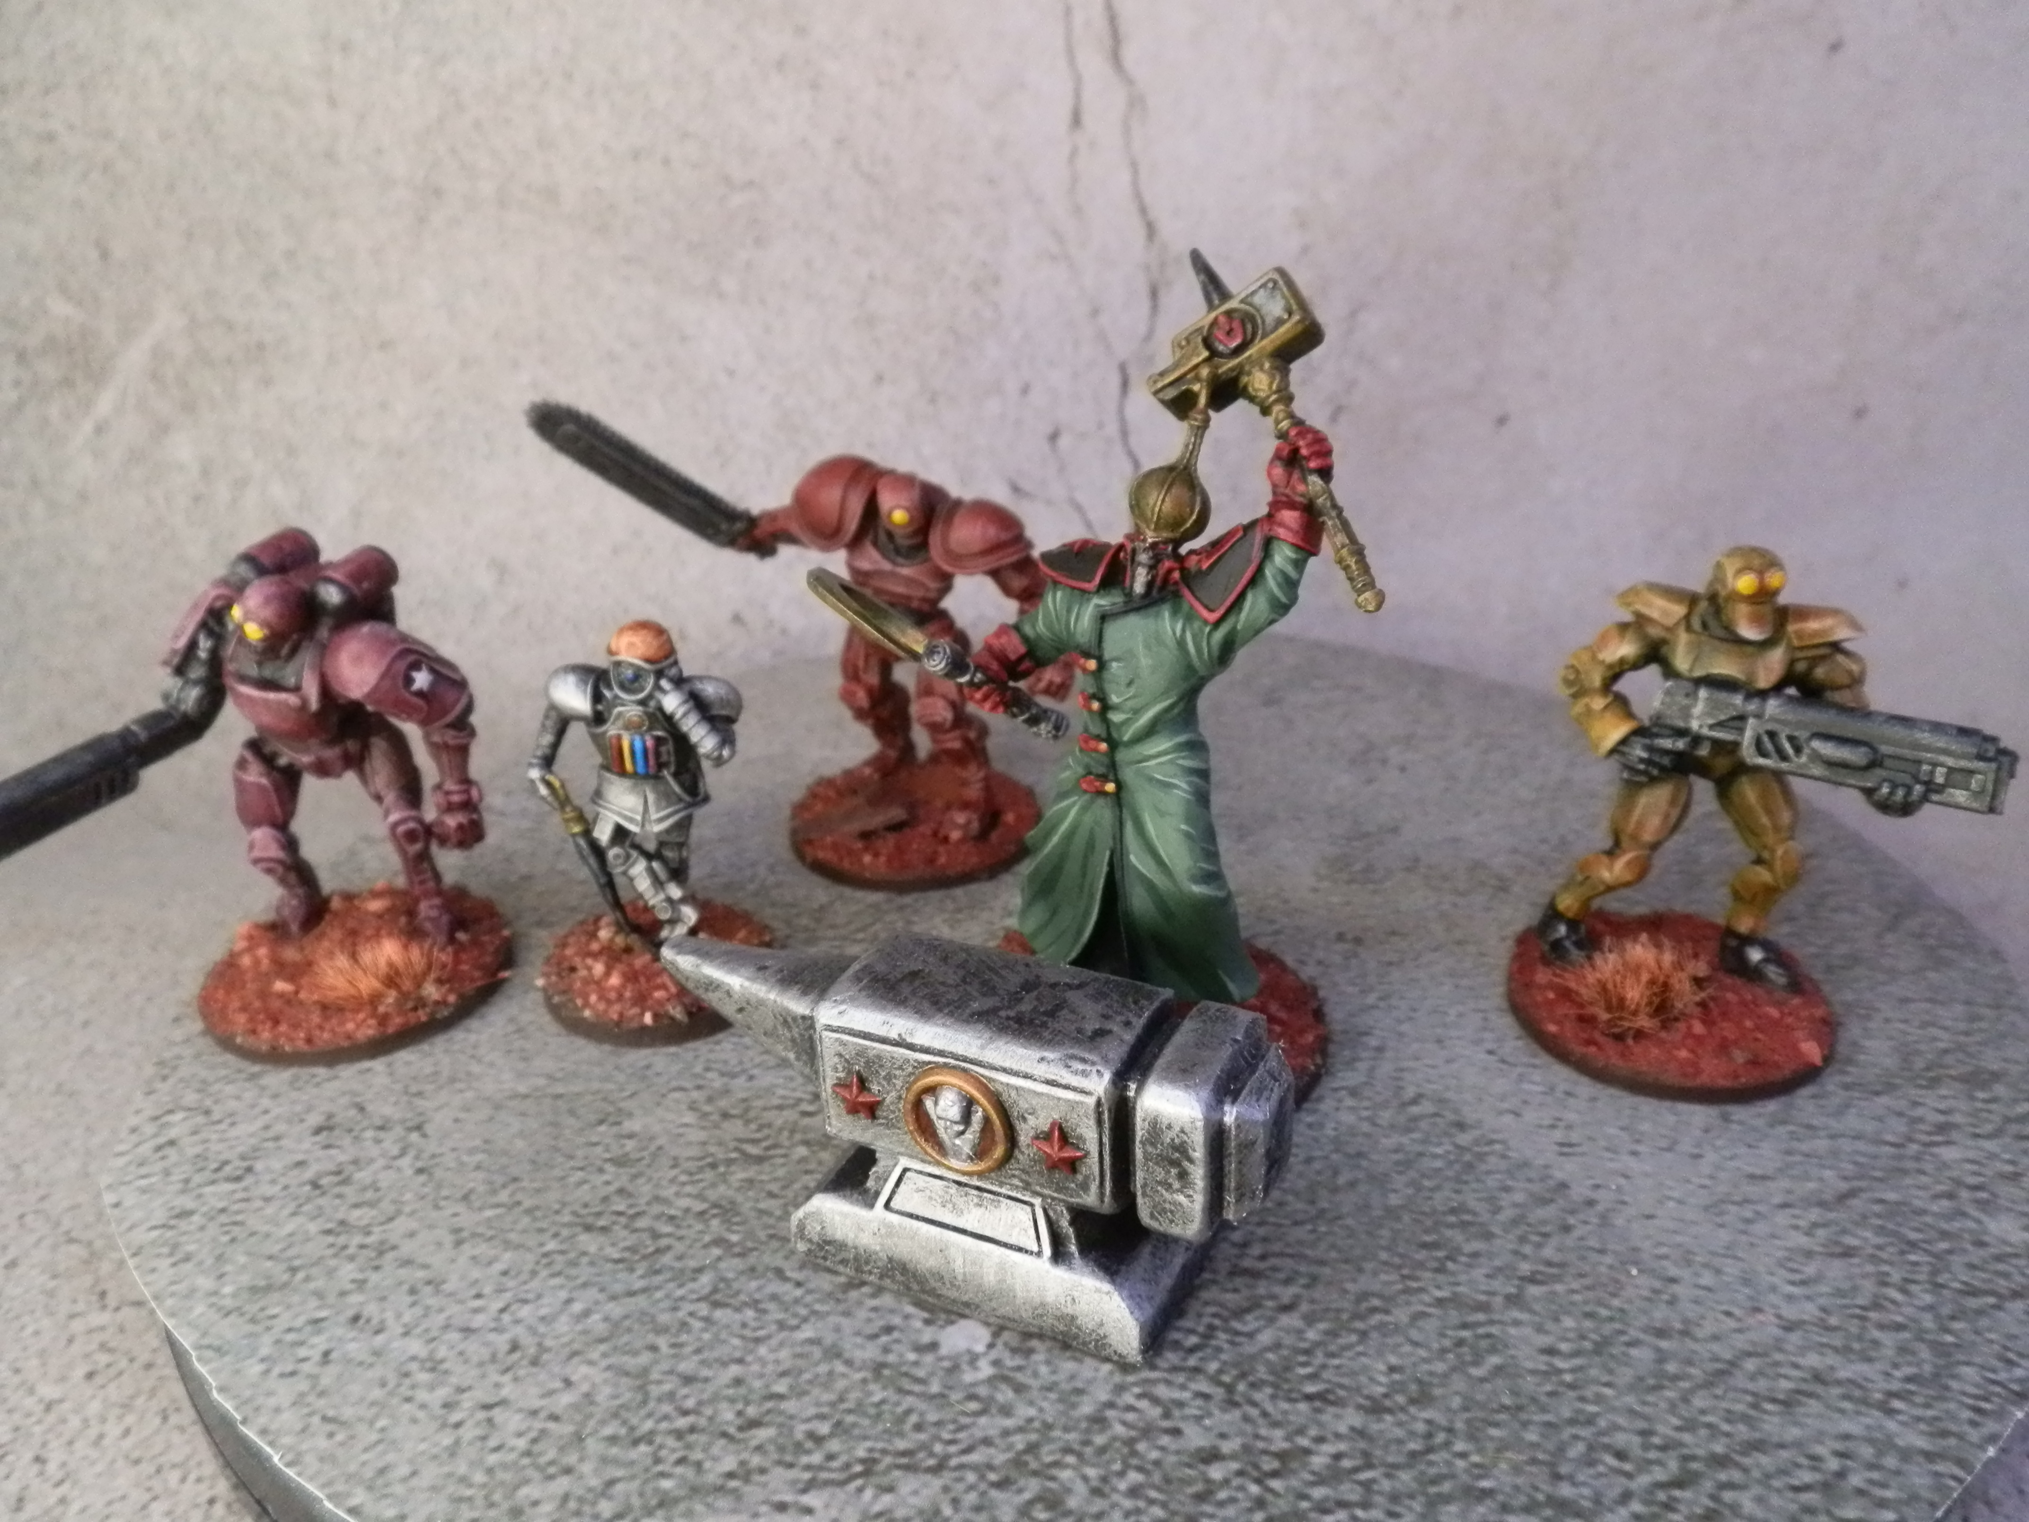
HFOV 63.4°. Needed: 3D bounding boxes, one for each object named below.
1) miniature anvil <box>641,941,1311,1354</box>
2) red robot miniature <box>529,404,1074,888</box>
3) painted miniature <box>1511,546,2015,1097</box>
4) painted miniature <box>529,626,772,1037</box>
[{"bbox_3d":[-0.005,0.029,0.135,0.056,0.024,0.017,10,27,21],"label":"miniature anvil"},{"bbox_3d":[-0.023,-0.015,0.194,0.060,0.054,0.032,-2,25,-4],"label":"red robot miniature"},{"bbox_3d":[0.070,0.003,0.158,0.037,0.051,0.031,4,26,9],"label":"painted miniature"},{"bbox_3d":[-0.037,0.005,0.166,0.024,0.041,0.024,-3,25,-5],"label":"painted miniature"}]

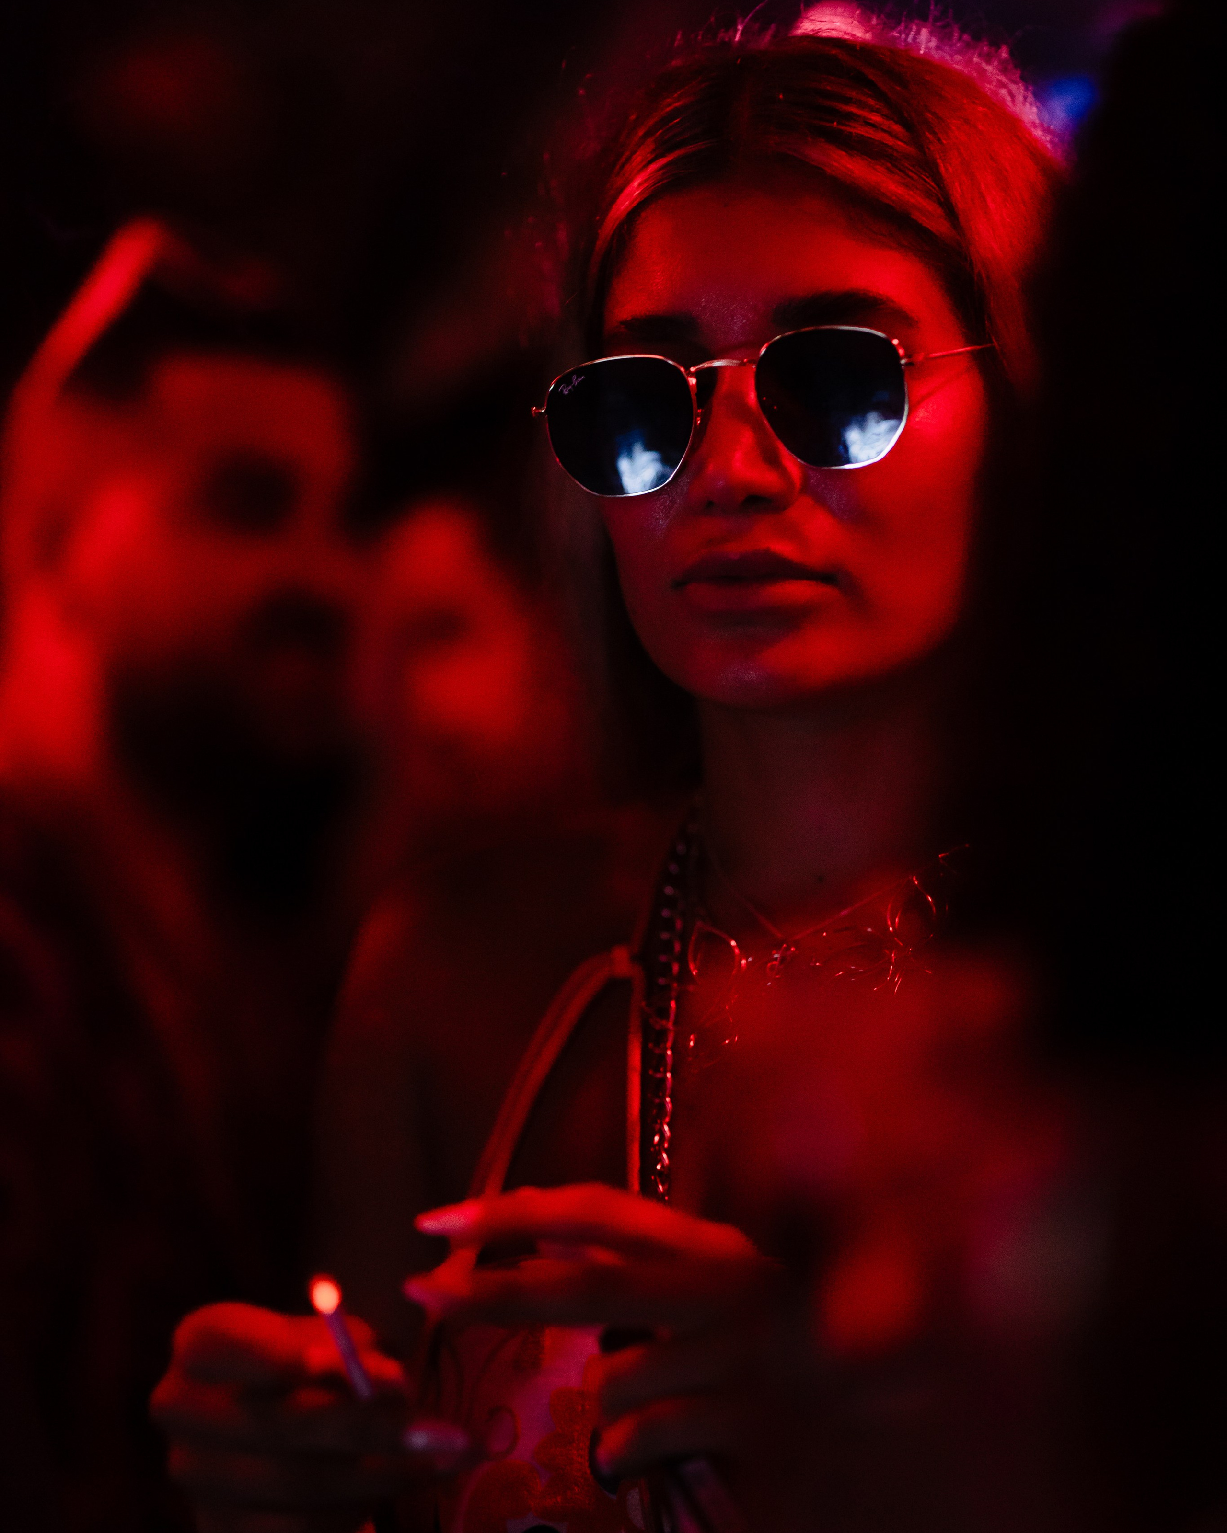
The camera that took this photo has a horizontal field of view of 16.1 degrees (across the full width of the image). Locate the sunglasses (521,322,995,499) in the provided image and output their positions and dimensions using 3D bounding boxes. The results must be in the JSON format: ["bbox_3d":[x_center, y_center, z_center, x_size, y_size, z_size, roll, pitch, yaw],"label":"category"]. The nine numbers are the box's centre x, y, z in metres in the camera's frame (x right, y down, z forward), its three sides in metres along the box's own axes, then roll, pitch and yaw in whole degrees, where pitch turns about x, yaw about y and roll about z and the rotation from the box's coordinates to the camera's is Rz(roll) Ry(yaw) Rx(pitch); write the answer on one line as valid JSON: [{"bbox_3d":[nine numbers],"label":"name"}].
[{"bbox_3d":[0.060,-0.123,1.456,0.137,0.047,0.140,-5,6,21],"label":"sunglasses"}]

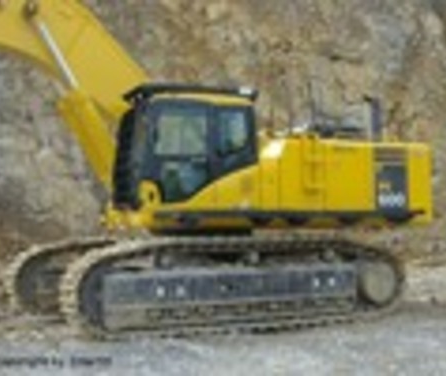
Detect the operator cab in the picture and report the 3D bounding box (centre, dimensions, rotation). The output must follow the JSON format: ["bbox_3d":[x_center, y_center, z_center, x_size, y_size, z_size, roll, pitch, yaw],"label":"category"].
[{"bbox_3d":[-0.568,-0.519,12.519,1.900,1.810,1.120,1,-3,-22],"label":"operator cab"}]

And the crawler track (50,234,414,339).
[{"bbox_3d":[0.344,1.421,12.203,5.450,1.260,0.720,2,-3,-29],"label":"crawler track"}]

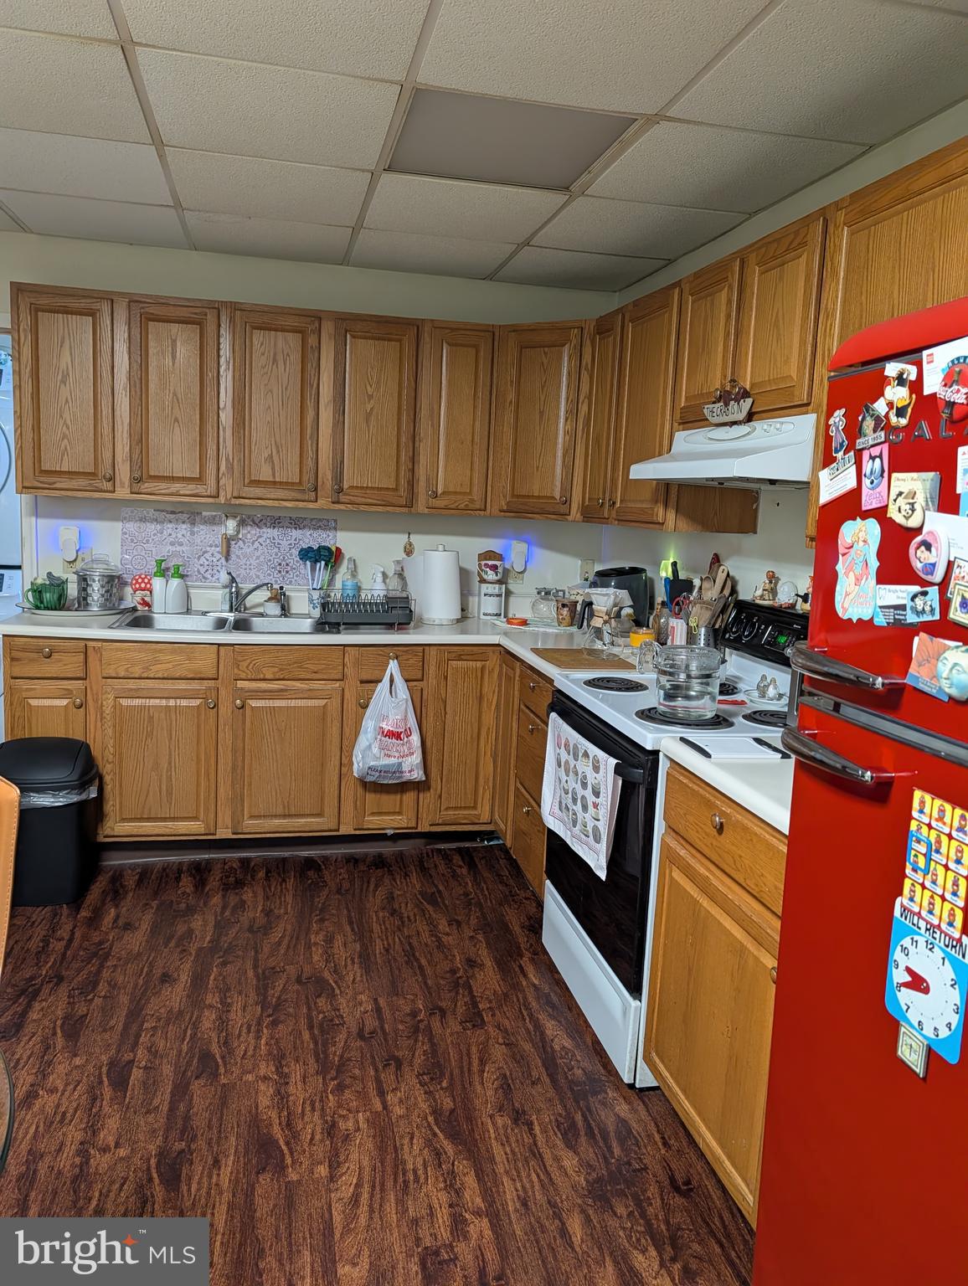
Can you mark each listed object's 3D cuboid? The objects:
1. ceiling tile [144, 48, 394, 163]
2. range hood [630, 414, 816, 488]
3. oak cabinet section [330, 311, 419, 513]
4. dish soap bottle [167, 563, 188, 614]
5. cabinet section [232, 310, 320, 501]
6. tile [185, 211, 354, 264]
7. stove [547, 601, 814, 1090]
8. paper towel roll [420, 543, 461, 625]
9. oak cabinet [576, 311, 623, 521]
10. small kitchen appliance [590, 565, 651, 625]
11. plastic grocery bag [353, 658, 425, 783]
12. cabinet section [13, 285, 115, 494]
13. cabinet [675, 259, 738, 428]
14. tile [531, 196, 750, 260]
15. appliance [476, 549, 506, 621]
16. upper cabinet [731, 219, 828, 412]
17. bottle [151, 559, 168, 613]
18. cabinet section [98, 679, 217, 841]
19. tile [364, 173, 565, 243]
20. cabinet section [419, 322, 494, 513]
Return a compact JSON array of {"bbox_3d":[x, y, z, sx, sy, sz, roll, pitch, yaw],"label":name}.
[{"bbox_3d":[-0.552,-1.381,2.336,0.602,0.018,0.600,0,10,-13],"label":"ceiling tile"},{"bbox_3d":[0.734,-0.507,2.413,0.485,0.155,0.755,0,10,-13],"label":"range hood"},{"bbox_3d":[-0.474,-0.935,3.715,0.342,0.739,0.320,0,10,-13],"label":"oak cabinet section"},{"bbox_3d":[-1.311,-0.232,3.818,0.090,0.211,0.060,3,9,1],"label":"dish soap bottle"},{"bbox_3d":[-0.863,-0.956,3.692,0.342,0.751,0.325,0,10,-13],"label":"cabinet section"},{"bbox_3d":[-0.831,-1.583,3.496,0.602,0.018,0.580,0,10,-13],"label":"tile"},{"bbox_3d":[0.604,0.494,2.636,0.665,1.179,0.770,0,10,-13],"label":"stove"},{"bbox_3d":[-0.186,-0.257,3.837,0.163,0.334,0.163,2,9,0],"label":"paper towel roll"},{"bbox_3d":[0.586,-0.834,3.367,0.335,0.750,0.390,0,10,-13],"label":"oak cabinet"},{"bbox_3d":[0.527,-0.137,3.481,0.270,0.255,0.190,-7,14,-44],"label":"small kitchen appliance"},{"bbox_3d":[-0.362,0.294,3.407,0.270,0.475,0.140,0,10,-13],"label":"plastic grocery bag"},{"bbox_3d":[-1.607,-0.961,3.515,0.352,0.755,0.325,0,10,-13],"label":"cabinet section"},{"bbox_3d":[0.791,-0.844,2.593,0.310,0.416,0.355,0,10,-13],"label":"cabinet"},{"bbox_3d":[0.510,-1.449,3.128,0.593,0.020,0.600,0,10,-13],"label":"tile"},{"bbox_3d":[0.021,-0.265,4.005,0.133,0.311,0.120,0,10,-13],"label":"appliance"},{"bbox_3d":[0.874,-0.783,2.245,0.310,0.416,0.370,0,10,-13],"label":"upper cabinet"},{"bbox_3d":[-1.382,-0.244,3.800,0.065,0.234,0.060,3,9,6],"label":"bottle"},{"bbox_3d":[-1.260,0.394,3.579,0.410,0.600,0.550,0,10,-13],"label":"cabinet section"},{"bbox_3d":[-0.081,-1.451,2.988,0.605,0.020,0.600,0,10,-13],"label":"tile"},{"bbox_3d":[-0.150,-0.935,3.792,0.309,0.755,0.320,0,10,-13],"label":"cabinet section"}]

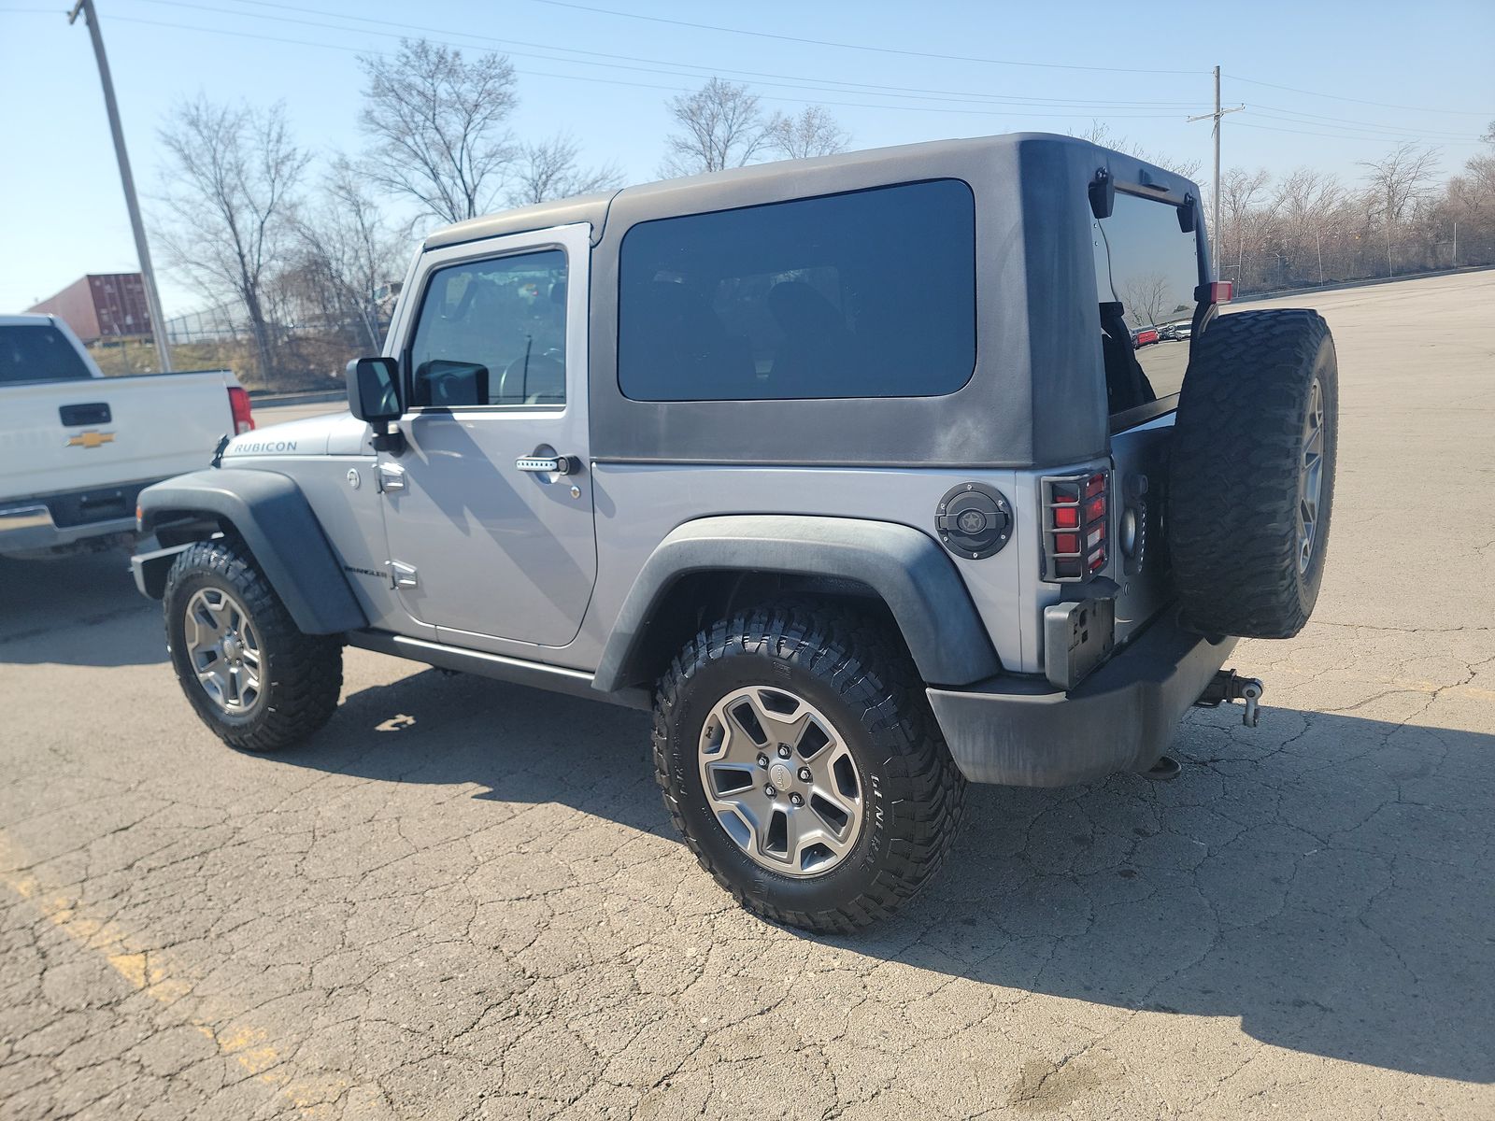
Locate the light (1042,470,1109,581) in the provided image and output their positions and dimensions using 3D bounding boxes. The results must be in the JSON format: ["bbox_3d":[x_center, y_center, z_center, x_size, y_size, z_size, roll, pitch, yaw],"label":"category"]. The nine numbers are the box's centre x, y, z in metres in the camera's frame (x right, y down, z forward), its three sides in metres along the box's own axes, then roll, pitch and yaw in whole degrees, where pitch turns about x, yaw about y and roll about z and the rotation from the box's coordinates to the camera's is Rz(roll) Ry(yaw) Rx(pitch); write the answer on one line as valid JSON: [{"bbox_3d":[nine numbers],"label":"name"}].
[{"bbox_3d":[0.642,-0.072,2.034,0.093,0.207,0.135,5,15,35],"label":"light"}]

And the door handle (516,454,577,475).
[{"bbox_3d":[-0.533,-0.252,2.729,0.190,0.057,0.062,5,15,35],"label":"door handle"}]

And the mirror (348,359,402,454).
[{"bbox_3d":[-1.069,-0.446,2.968,0.100,0.255,0.175,3,15,26],"label":"mirror"}]

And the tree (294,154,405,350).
[{"bbox_3d":[-13.310,-9.997,35.000,4.100,7.300,4.000,-8,13,-19],"label":"tree"}]

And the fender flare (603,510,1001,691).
[{"bbox_3d":[0.050,0.128,2.357,1.045,0.458,0.161,5,15,35],"label":"fender flare"}]

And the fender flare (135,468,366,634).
[{"bbox_3d":[-1.734,-0.070,3.661,1.140,0.505,0.286,5,15,35],"label":"fender flare"}]

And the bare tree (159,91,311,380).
[{"bbox_3d":[-14.794,-9.127,30.148,4.010,7.670,3.610,-10,14,-23],"label":"bare tree"}]

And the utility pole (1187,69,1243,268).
[{"bbox_3d":[20.334,-16.293,44.948,0.400,9.470,2.650,-13,16,-35],"label":"utility pole"}]

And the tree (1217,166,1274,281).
[{"bbox_3d":[23.732,-15.681,49.384,2.560,5.540,2.300,2,14,25],"label":"tree"}]

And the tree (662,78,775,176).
[{"bbox_3d":[-0.877,-12.619,37.970,4.020,9.280,3.620,-4,13,0],"label":"tree"}]

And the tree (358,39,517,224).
[{"bbox_3d":[-9.270,-10.832,31.948,4.610,9.470,4.150,-7,13,-14],"label":"tree"}]

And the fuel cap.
[{"bbox_3d":[0.452,-0.079,2.091,0.165,0.162,0.037,5,15,35],"label":"fuel cap"}]

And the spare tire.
[{"bbox_3d":[1.254,-0.207,2.545,0.262,0.800,0.800,6,16,35],"label":"spare tire"}]

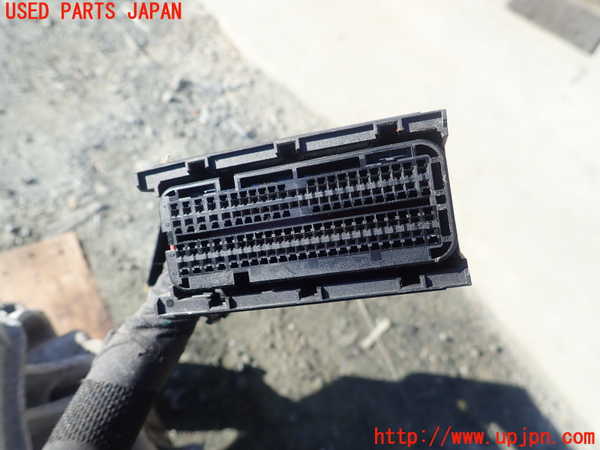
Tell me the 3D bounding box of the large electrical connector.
[{"bbox_3d":[0.001,-0.001,0.123,0.081,0.041,0.039,-8,91,16],"label":"large electrical connector"}]

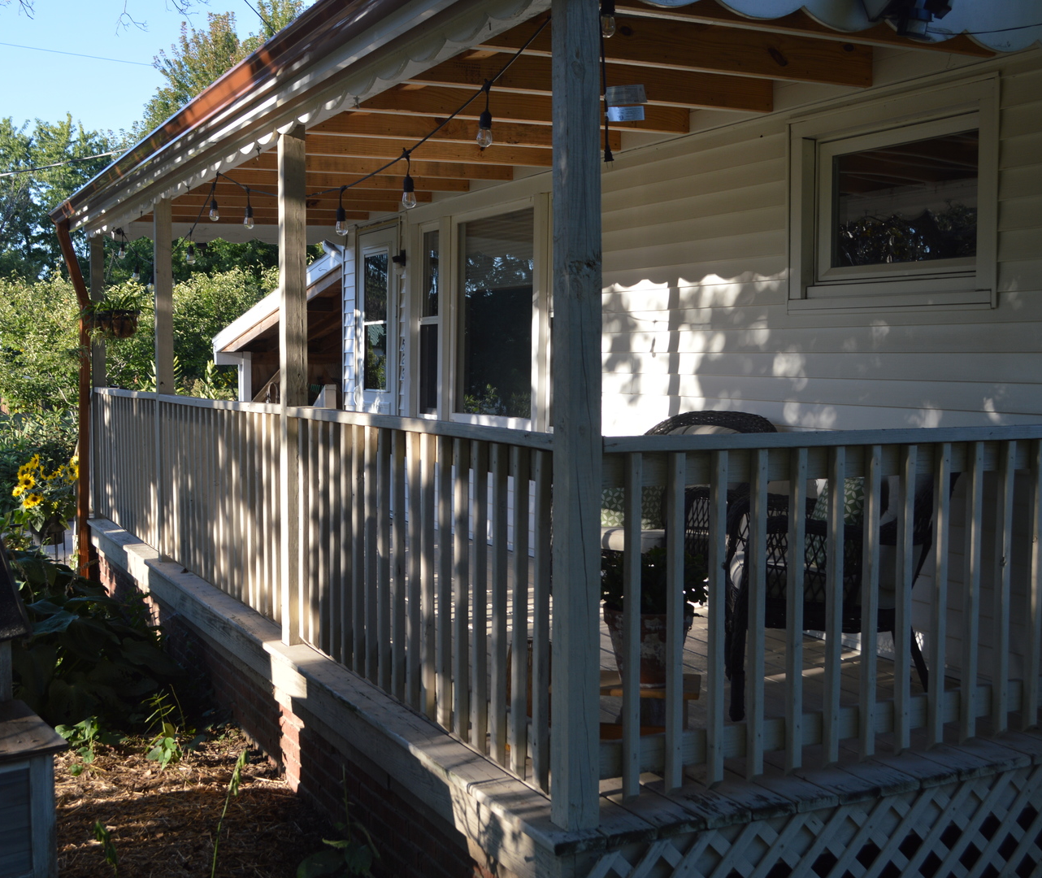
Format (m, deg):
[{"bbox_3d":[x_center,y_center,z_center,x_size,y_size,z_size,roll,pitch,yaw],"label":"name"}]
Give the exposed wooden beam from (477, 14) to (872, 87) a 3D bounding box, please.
[{"bbox_3d":[0.530,-1.386,4.586,1.829,0.176,0.040,-3,5,-27],"label":"exposed wooden beam"}]

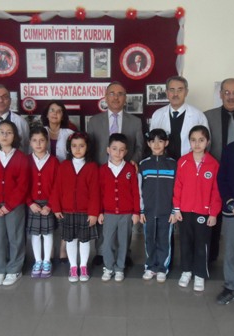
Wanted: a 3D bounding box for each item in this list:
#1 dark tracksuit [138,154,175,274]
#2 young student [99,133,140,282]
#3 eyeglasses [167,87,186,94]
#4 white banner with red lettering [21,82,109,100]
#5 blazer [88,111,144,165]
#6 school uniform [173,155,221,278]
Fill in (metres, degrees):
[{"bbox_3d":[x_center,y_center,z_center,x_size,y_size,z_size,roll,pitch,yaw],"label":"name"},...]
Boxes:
[{"bbox_3d":[0.343,0.407,2.646,0.299,1.055,0.220,1,7,4],"label":"dark tracksuit"},{"bbox_3d":[0.025,0.339,2.711,0.347,1.265,0.240,2,8,9],"label":"young student"},{"bbox_3d":[0.497,-0.649,2.639,0.147,0.043,0.140,1,6,3],"label":"eyeglasses"},{"bbox_3d":[-0.531,-0.832,3.383,1.035,0.184,0.010,1,6,1],"label":"white banner with red lettering"},{"bbox_3d":[-0.011,-0.154,2.780,0.500,0.720,0.270,0,6,0],"label":"blazer"},{"bbox_3d":[0.668,0.413,2.618,0.395,1.089,0.240,3,8,17],"label":"school uniform"}]

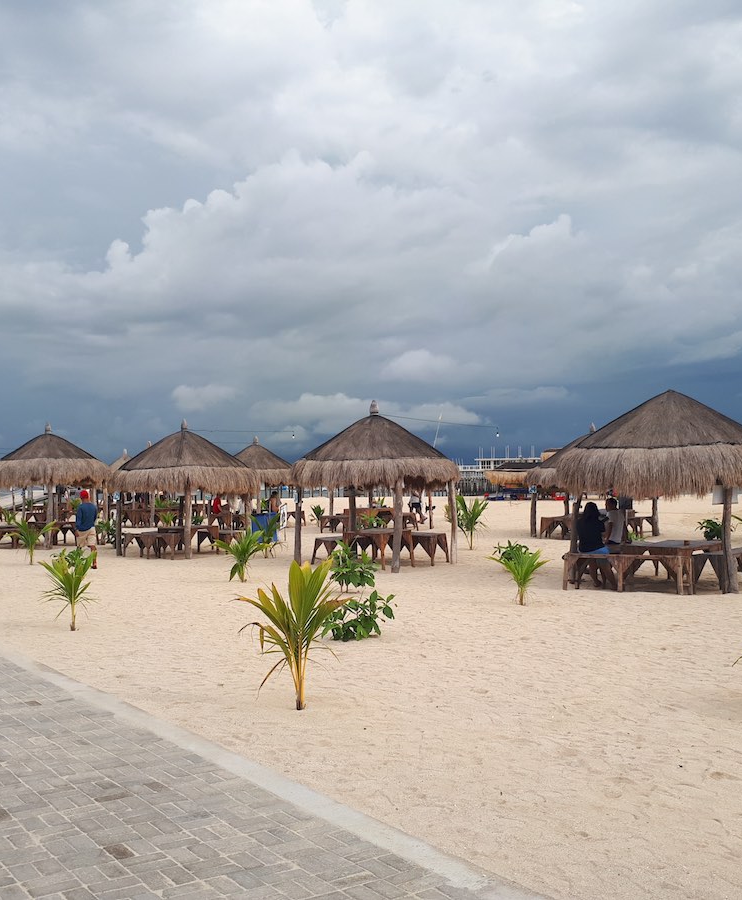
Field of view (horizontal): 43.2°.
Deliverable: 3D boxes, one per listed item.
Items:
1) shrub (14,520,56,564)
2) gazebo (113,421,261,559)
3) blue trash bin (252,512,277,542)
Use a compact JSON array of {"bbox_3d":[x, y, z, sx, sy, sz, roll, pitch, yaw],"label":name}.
[{"bbox_3d":[-7.232,1.967,20.076,0.934,0.997,0.887,0,-2,-20],"label":"shrub"},{"bbox_3d":[-4.484,0.908,22.627,3.250,3.220,3.250,-2,-2,40],"label":"gazebo"},{"bbox_3d":[-2.969,2.171,26.164,0.600,0.830,0.570,-2,-2,39],"label":"blue trash bin"}]

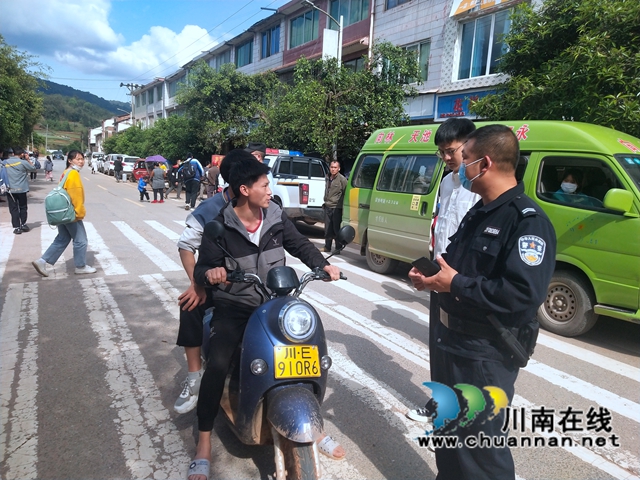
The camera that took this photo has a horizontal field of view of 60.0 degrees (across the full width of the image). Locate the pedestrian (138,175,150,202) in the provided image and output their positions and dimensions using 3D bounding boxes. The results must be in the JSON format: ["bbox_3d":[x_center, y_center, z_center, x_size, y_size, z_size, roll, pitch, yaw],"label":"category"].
[{"bbox_3d":[-6.423,-1.876,20.300,0.420,1.020,0.360,5,8,20],"label":"pedestrian"}]

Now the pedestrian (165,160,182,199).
[{"bbox_3d":[-6.154,-2.541,23.300,0.720,1.600,0.500,4,8,11],"label":"pedestrian"}]

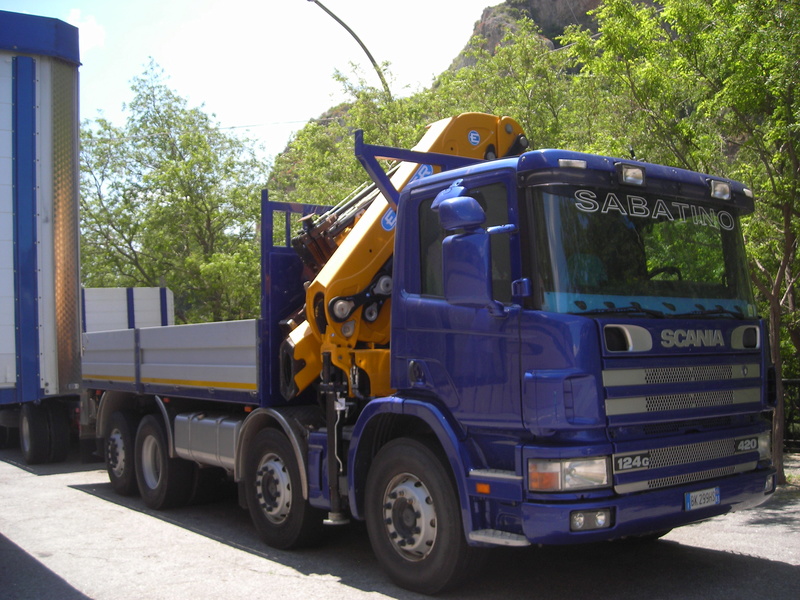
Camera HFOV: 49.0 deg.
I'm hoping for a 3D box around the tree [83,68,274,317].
[{"bbox_3d":[-6.743,-1.786,24.925,5.900,9.950,5.900,2,-4,-37],"label":"tree"}]

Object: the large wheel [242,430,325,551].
[{"bbox_3d":[-0.989,1.633,7.670,0.310,1.050,1.050,1,-4,-37],"label":"large wheel"}]

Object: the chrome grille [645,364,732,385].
[{"bbox_3d":[1.881,0.484,5.716,0.940,0.100,0.050,2,-4,-37],"label":"chrome grille"}]

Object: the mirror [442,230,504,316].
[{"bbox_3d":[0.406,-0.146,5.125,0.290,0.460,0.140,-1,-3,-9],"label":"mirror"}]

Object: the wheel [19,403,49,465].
[{"bbox_3d":[-6.063,2.199,14.546,0.290,1.000,1.000,1,-4,-37],"label":"wheel"}]

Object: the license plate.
[{"bbox_3d":[1.931,1.272,5.600,0.365,0.115,0.025,2,-4,-37],"label":"license plate"}]

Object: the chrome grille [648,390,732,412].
[{"bbox_3d":[1.891,0.652,5.708,0.940,0.100,0.050,2,-4,-37],"label":"chrome grille"}]

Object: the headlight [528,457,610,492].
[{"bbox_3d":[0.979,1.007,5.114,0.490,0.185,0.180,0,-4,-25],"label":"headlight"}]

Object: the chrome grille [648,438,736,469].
[{"bbox_3d":[1.879,0.969,5.592,0.920,0.115,0.060,1,-4,-37],"label":"chrome grille"}]

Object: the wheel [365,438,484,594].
[{"bbox_3d":[0.167,1.500,6.122,0.310,1.050,1.050,1,-4,-37],"label":"wheel"}]

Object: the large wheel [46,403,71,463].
[{"bbox_3d":[-5.504,2.128,14.050,0.280,0.980,0.980,2,-4,-37],"label":"large wheel"}]

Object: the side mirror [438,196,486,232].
[{"bbox_3d":[0.380,-0.530,5.385,0.250,0.205,0.160,1,-4,-27],"label":"side mirror"}]

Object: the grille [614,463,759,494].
[{"bbox_3d":[1.872,1.126,5.597,1.510,0.060,0.070,1,-4,-37],"label":"grille"}]

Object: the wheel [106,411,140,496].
[{"bbox_3d":[-3.400,1.897,10.942,0.310,1.050,1.050,1,-4,-37],"label":"wheel"}]

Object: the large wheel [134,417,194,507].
[{"bbox_3d":[-2.616,1.779,9.751,0.300,1.040,1.040,2,-4,-37],"label":"large wheel"}]

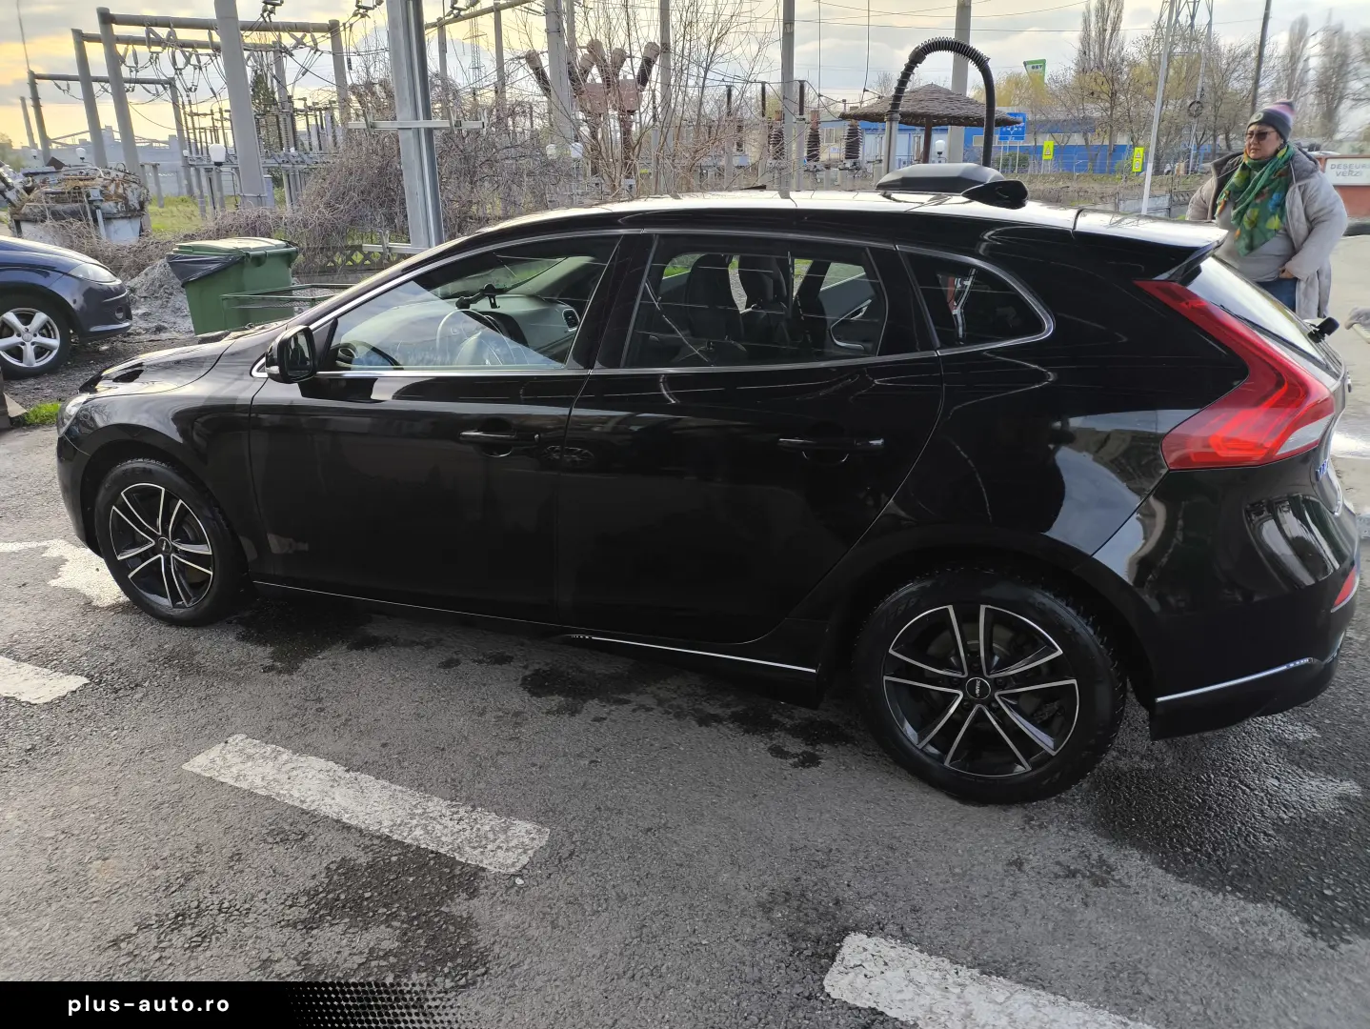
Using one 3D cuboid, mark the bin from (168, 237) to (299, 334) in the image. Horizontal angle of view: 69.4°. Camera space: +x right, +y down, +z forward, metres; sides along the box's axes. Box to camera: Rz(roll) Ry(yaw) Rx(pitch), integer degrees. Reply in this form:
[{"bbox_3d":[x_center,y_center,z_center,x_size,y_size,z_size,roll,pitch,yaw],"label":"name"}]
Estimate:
[{"bbox_3d":[-3.579,-1.664,7.998,0.770,1.080,0.600,7,20,23],"label":"bin"}]

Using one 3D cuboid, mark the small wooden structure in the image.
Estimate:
[{"bbox_3d":[2.989,-3.927,12.286,2.200,2.620,2.200,-1,18,0],"label":"small wooden structure"}]

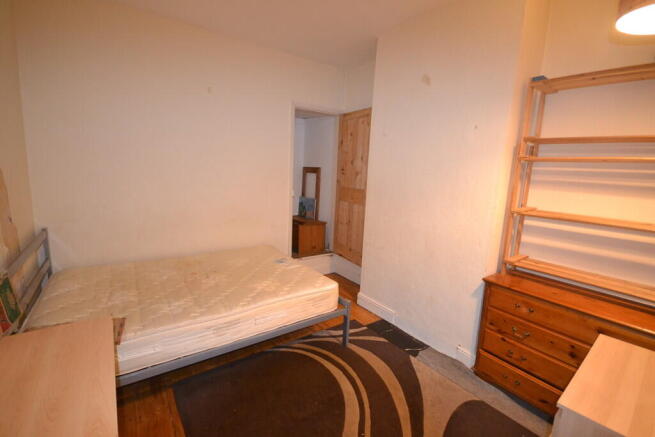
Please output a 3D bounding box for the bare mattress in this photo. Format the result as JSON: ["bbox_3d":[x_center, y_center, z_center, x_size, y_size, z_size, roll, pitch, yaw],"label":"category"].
[{"bbox_3d":[-1.089,0.596,2.262,1.898,0.223,1.371,-4,12,-34],"label":"bare mattress"}]

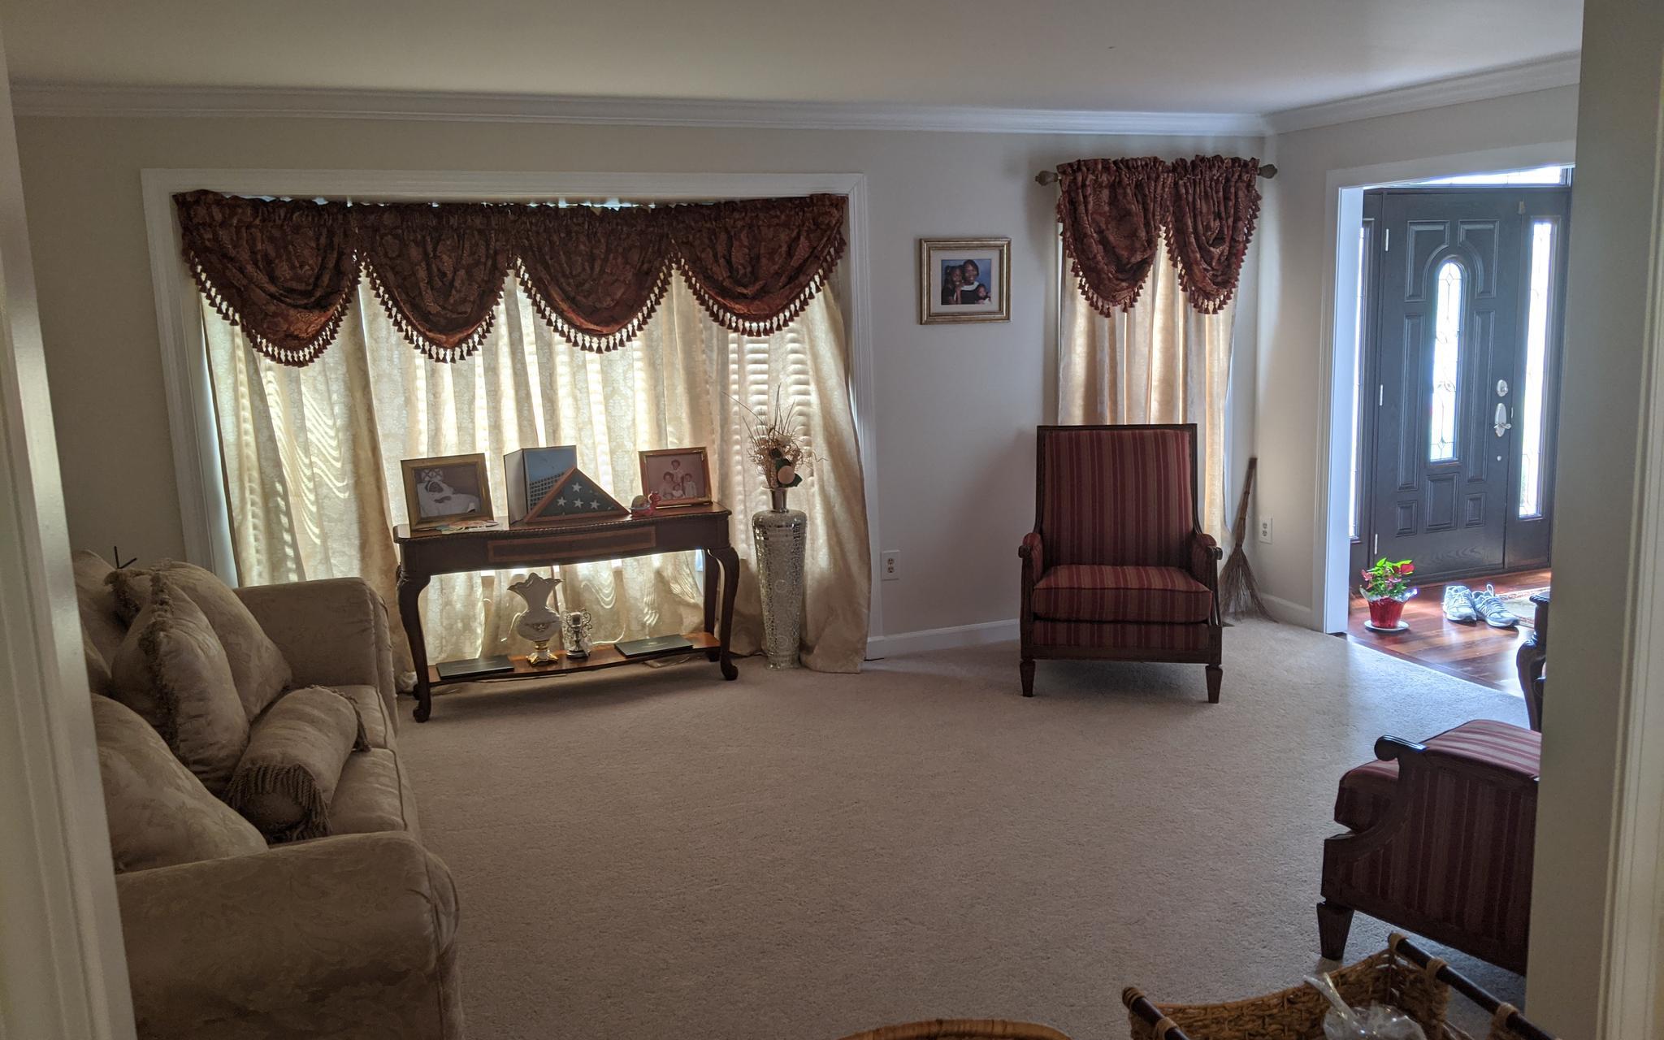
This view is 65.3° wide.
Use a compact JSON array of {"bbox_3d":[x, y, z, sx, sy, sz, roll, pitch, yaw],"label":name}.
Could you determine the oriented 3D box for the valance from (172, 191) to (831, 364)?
[{"bbox_3d":[-1.108,-0.957,5.067,2.535,0.620,0.130,-6,11,-22],"label":"valance"}]

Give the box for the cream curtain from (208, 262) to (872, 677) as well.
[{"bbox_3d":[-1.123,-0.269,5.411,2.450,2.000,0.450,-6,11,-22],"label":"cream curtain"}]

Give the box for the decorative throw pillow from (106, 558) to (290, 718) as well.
[{"bbox_3d":[-1.842,0.353,3.779,0.200,0.460,0.460,-23,6,11],"label":"decorative throw pillow"}]

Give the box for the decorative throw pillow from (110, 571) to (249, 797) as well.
[{"bbox_3d":[-1.660,0.422,3.340,0.210,0.460,0.460,-15,12,-9],"label":"decorative throw pillow"}]

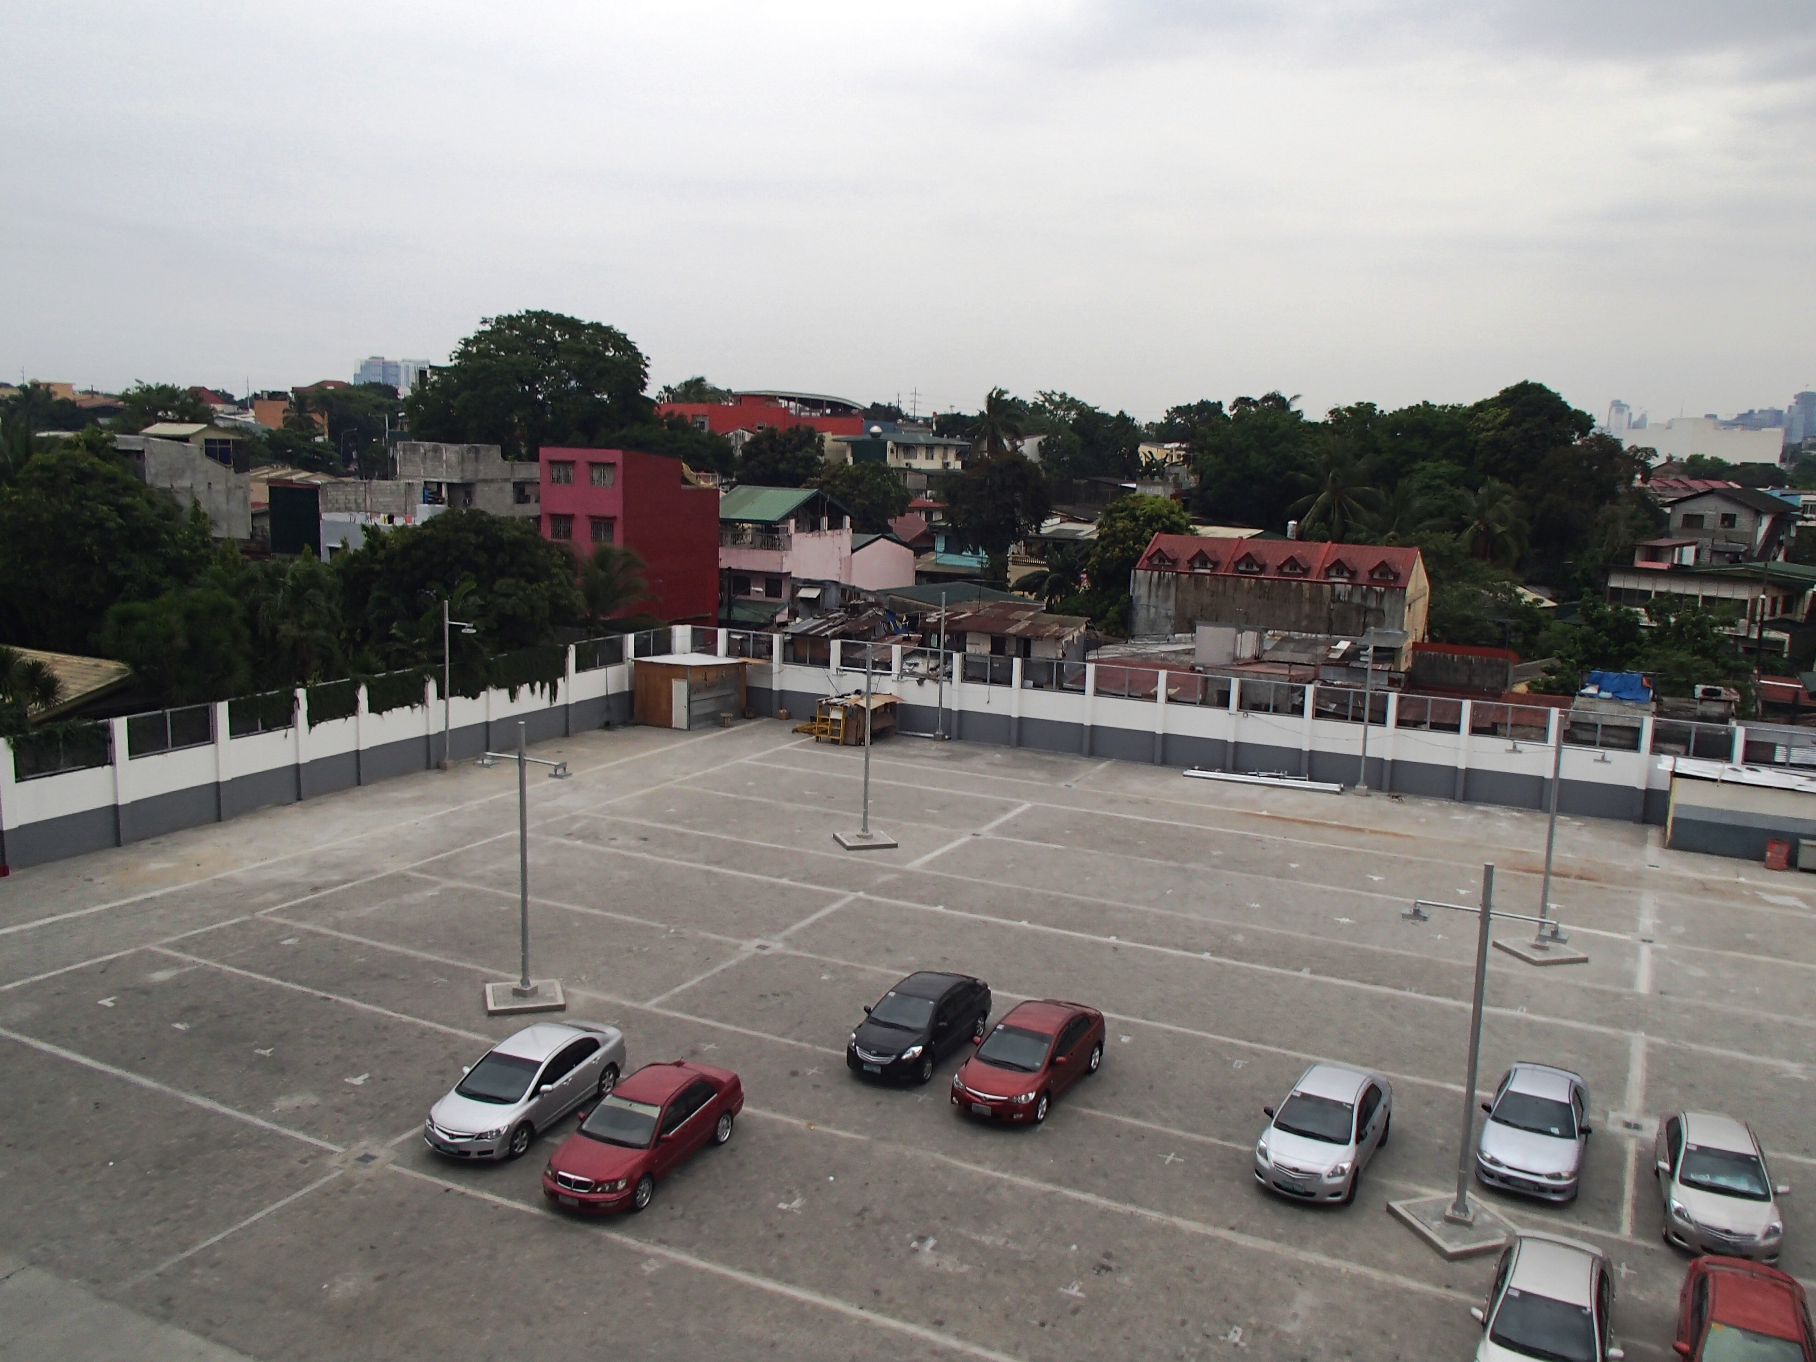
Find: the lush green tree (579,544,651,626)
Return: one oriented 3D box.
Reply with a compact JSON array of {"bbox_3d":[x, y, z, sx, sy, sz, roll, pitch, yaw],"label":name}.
[{"bbox_3d":[-13.883,-3.928,69.388,3.500,5.000,3.500,-1,9,-11],"label":"lush green tree"}]

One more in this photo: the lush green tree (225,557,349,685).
[{"bbox_3d":[-23.889,-0.751,56.770,4.720,8.200,4.720,-3,10,-23],"label":"lush green tree"}]

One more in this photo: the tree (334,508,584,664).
[{"bbox_3d":[-20.085,-2.836,65.500,10.000,9.500,11.000,6,10,27],"label":"tree"}]

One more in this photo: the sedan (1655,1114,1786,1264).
[{"bbox_3d":[14.059,8.630,25.481,1.700,1.460,4.300,5,10,23],"label":"sedan"}]

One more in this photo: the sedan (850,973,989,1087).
[{"bbox_3d":[0.340,7.155,31.001,1.720,1.460,4.320,6,10,25],"label":"sedan"}]

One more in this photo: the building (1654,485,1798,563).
[{"bbox_3d":[69.887,-11.884,125.892,8.200,9.200,12.000,8,12,37],"label":"building"}]

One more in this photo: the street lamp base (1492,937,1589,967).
[{"bbox_3d":[16.726,7.161,38.844,1.570,0.170,1.570,-2,9,-18],"label":"street lamp base"}]

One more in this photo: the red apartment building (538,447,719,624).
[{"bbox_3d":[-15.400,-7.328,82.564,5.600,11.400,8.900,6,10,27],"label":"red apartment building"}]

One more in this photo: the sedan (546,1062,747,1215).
[{"bbox_3d":[-4.606,7.874,25.925,1.695,1.430,4.500,5,10,23],"label":"sedan"}]

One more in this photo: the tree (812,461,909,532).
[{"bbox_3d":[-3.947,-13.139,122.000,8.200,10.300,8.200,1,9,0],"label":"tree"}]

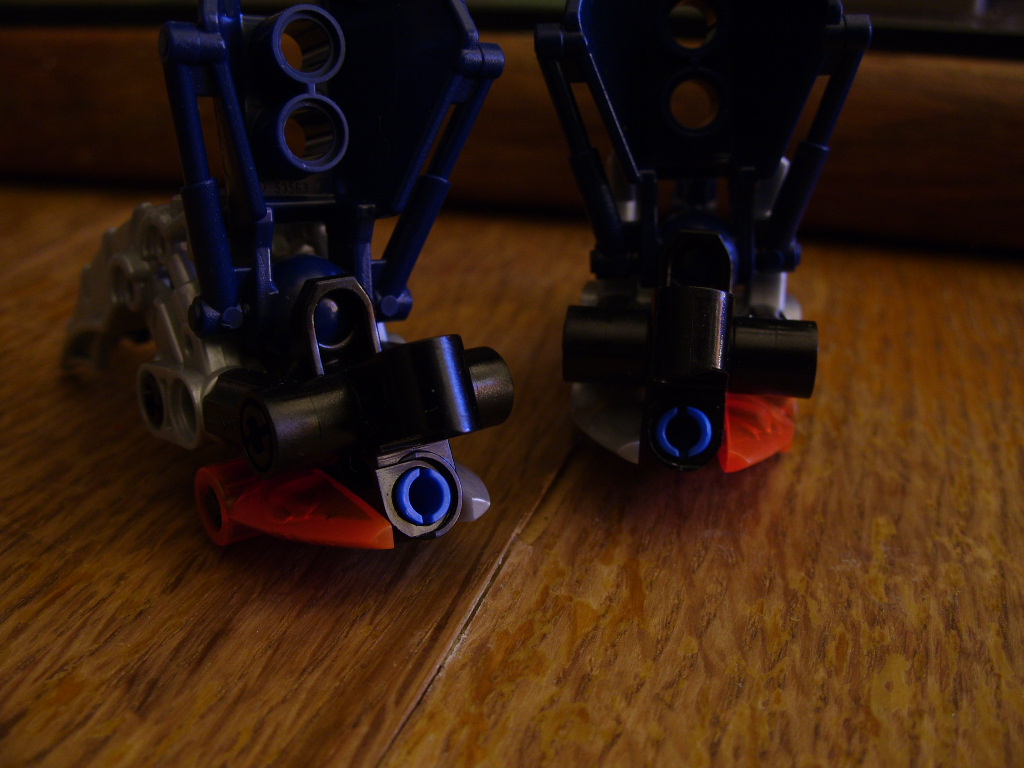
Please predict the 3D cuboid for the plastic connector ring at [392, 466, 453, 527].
[{"bbox_3d":[-0.008,0.010,0.089,0.005,0.005,0.002,-12,-1,-35],"label":"plastic connector ring"}]

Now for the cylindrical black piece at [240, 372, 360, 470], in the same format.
[{"bbox_3d":[-0.018,0.003,0.087,0.008,0.007,0.007,-12,24,-35],"label":"cylindrical black piece"}]

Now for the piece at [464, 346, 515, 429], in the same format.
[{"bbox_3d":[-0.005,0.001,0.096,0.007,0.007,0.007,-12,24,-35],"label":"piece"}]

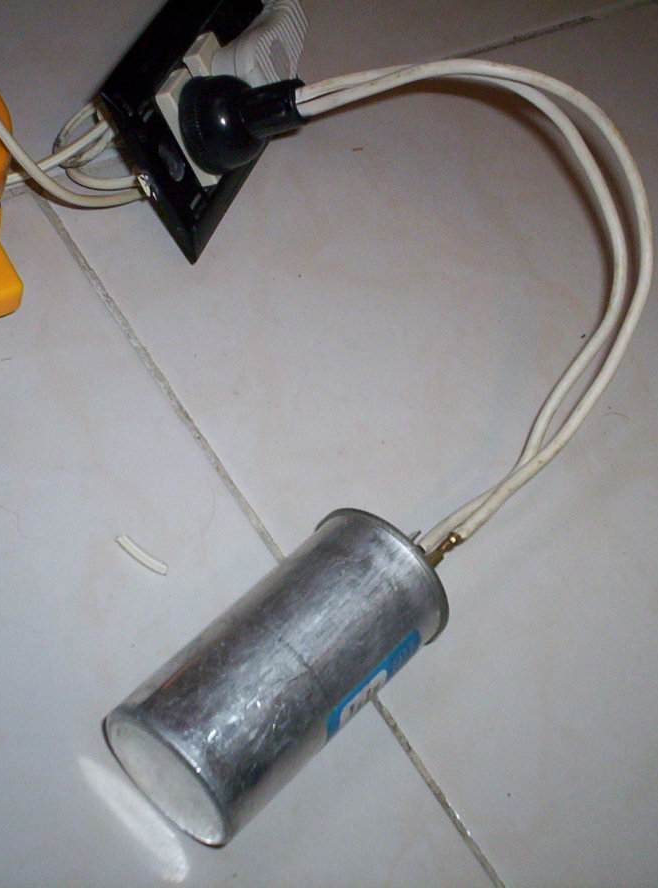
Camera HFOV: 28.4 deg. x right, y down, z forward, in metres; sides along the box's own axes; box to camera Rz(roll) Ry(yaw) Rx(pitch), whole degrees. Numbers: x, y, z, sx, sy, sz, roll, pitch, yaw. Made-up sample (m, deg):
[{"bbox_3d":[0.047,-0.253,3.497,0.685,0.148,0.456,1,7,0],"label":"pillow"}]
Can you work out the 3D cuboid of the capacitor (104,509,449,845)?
[{"bbox_3d":[-0.013,0.062,0.353,0.048,0.048,0.086,44,56,10],"label":"capacitor"}]

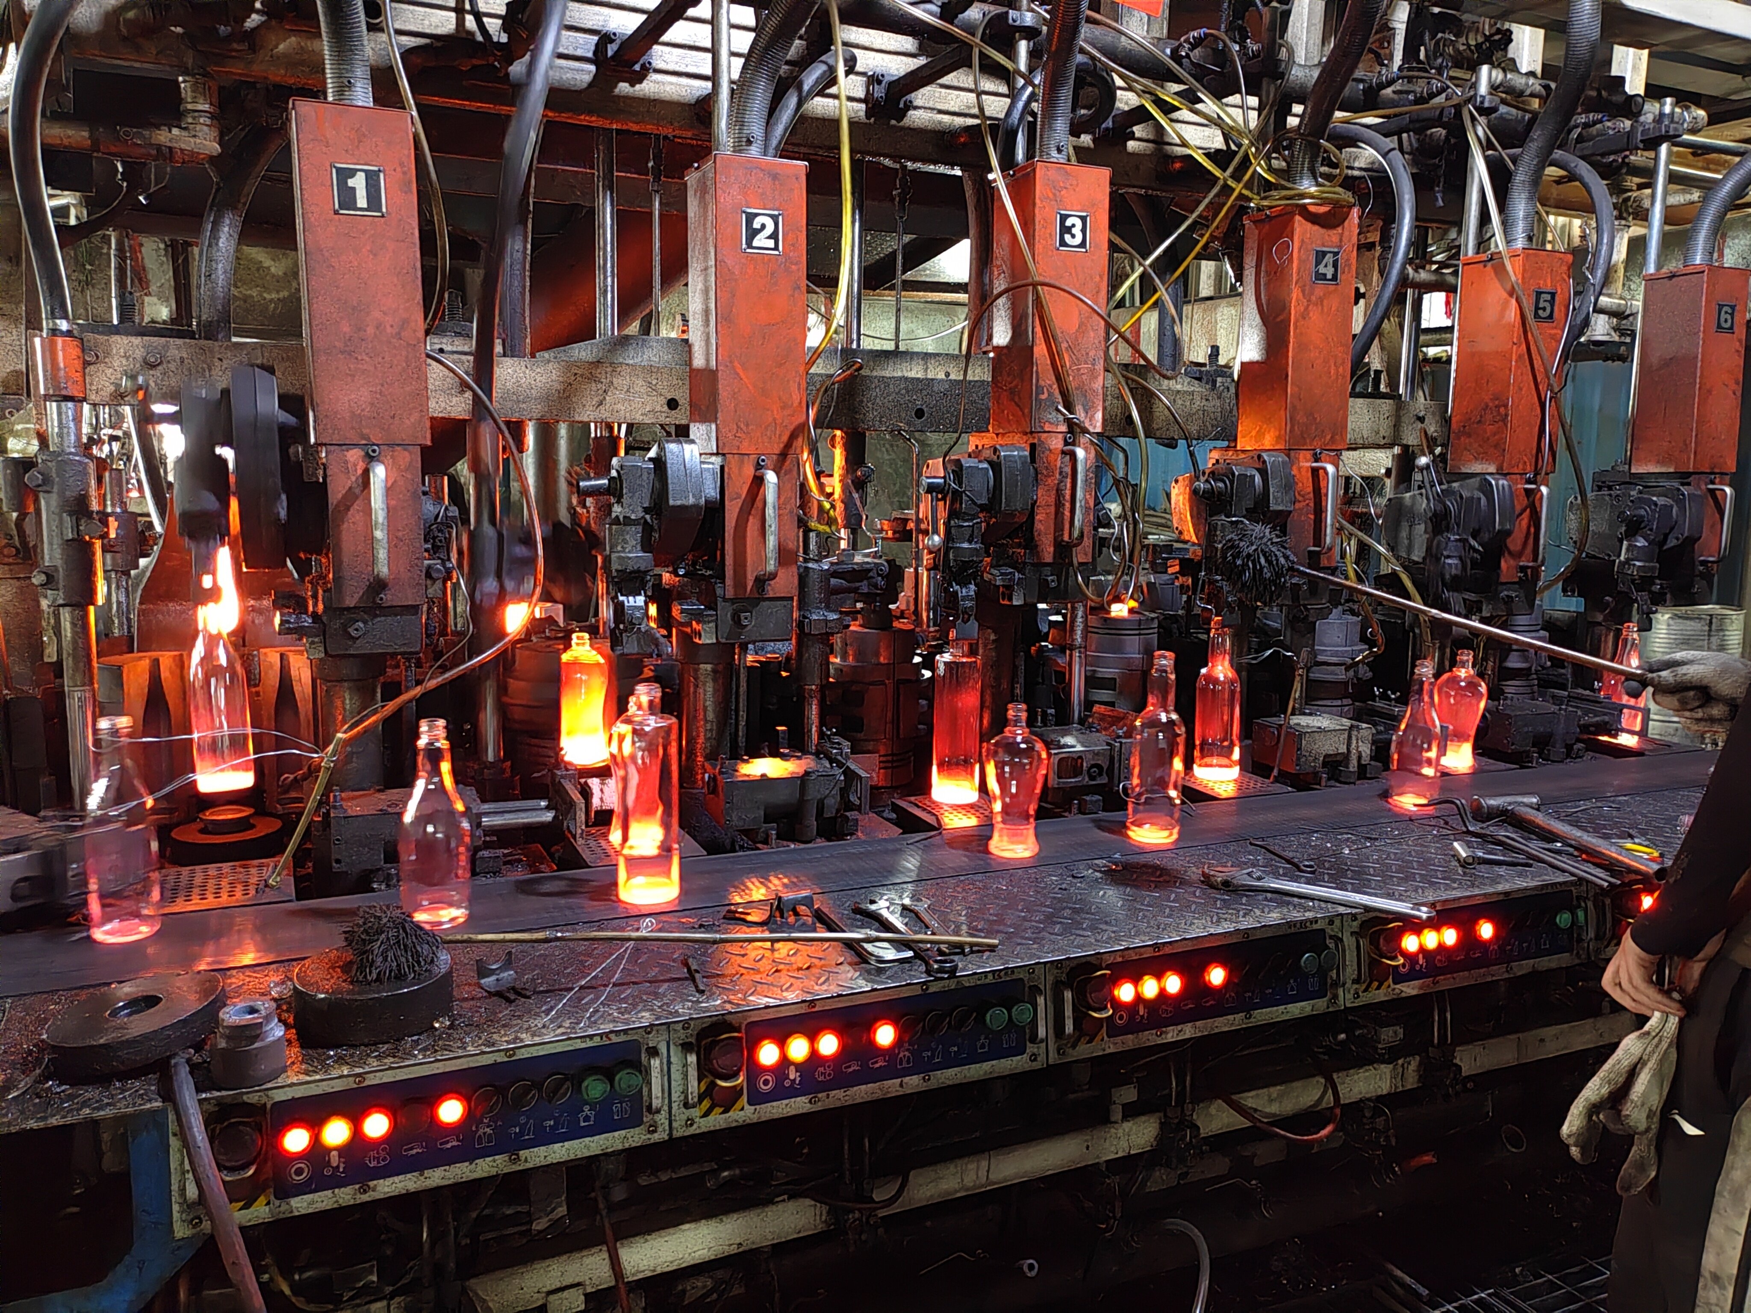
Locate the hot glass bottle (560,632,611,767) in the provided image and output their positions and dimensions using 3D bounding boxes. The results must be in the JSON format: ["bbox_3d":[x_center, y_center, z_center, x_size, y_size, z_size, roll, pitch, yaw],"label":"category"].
[{"bbox_3d":[-0.469,0.068,2.208,0.077,0.212,0.077,-3,9,-25],"label":"hot glass bottle"}]

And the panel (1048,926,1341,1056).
[{"bbox_3d":[0.435,0.434,1.792,0.483,0.133,0.070,-3,3,-25],"label":"panel"}]

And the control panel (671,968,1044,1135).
[{"bbox_3d":[-0.004,0.455,1.591,0.483,0.133,0.070,-3,3,-25],"label":"control panel"}]

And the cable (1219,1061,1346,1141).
[{"bbox_3d":[0.555,0.612,1.870,0.200,0.110,0.050,-3,9,-25],"label":"cable"}]

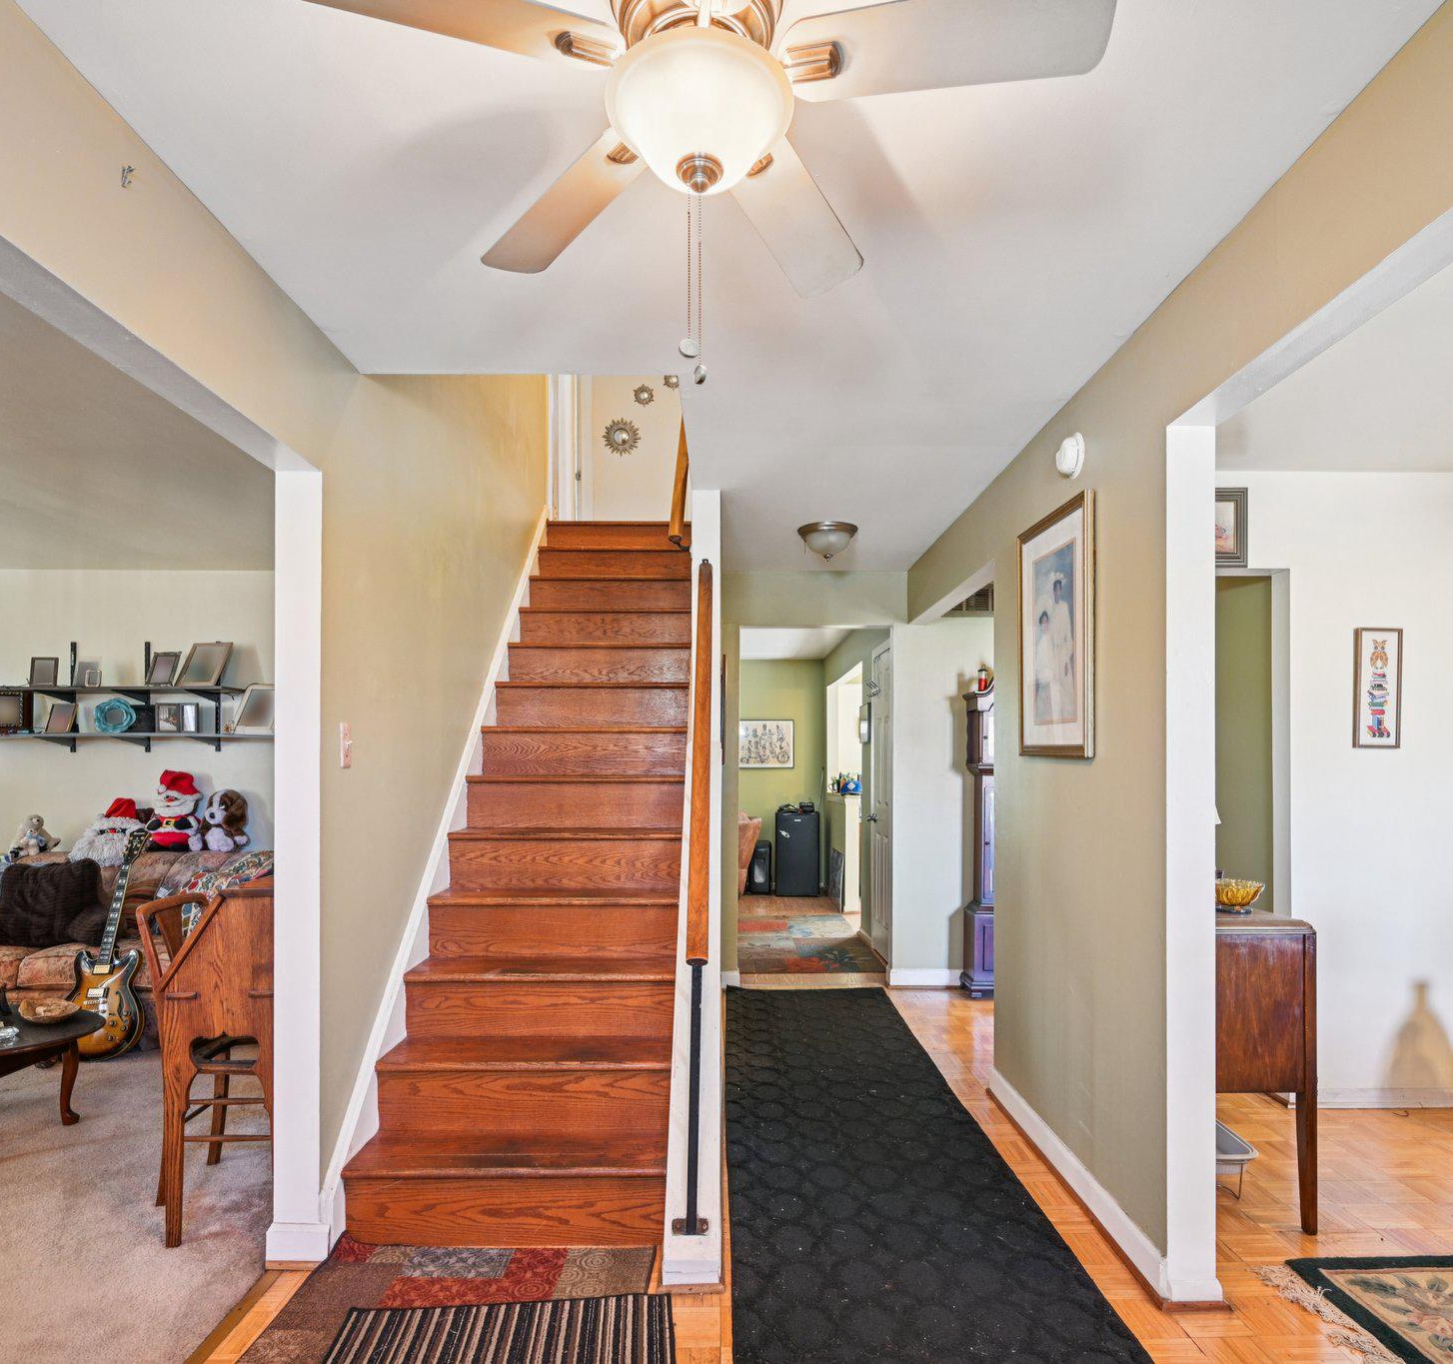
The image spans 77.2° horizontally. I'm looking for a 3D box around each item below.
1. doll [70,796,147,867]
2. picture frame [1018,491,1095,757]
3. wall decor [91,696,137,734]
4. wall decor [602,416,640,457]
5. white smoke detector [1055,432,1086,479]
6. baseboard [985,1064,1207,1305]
[{"bbox_3d":[-3.335,0.811,4.908,0.354,0.374,0.212,1,-5,-14],"label":"doll"},{"bbox_3d":[1.052,-0.147,2.930,0.028,0.775,0.617,0,-4,0],"label":"picture frame"},{"bbox_3d":[-3.441,0.189,5.120,0.240,0.210,0.060,0,-3,-7],"label":"wall decor"},{"bbox_3d":[-0.757,-1.778,6.578,0.278,0.278,0.030,0,-4,0],"label":"wall decor"},{"bbox_3d":[1.039,-0.689,2.770,0.051,0.144,0.144,0,-4,0],"label":"white smoke detector"},{"bbox_3d":[1.103,1.513,2.909,0.106,0.101,1.488,0,-5,0],"label":"baseboard"}]

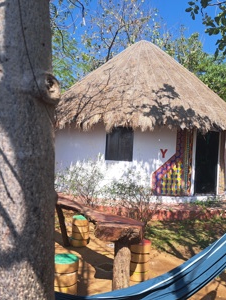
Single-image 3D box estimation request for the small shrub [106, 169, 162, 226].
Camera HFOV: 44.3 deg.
[{"bbox_3d":[0.450,1.030,6.000,1.200,1.250,1.100,3,1,0],"label":"small shrub"}]

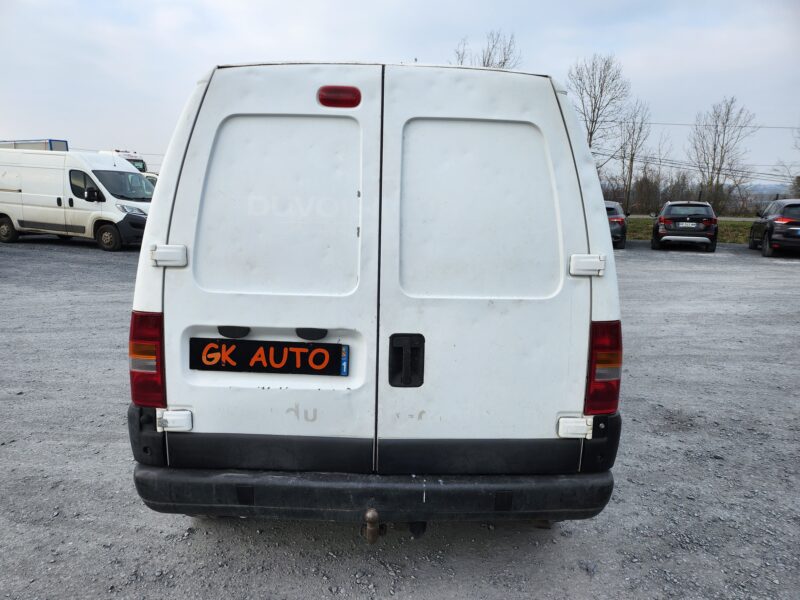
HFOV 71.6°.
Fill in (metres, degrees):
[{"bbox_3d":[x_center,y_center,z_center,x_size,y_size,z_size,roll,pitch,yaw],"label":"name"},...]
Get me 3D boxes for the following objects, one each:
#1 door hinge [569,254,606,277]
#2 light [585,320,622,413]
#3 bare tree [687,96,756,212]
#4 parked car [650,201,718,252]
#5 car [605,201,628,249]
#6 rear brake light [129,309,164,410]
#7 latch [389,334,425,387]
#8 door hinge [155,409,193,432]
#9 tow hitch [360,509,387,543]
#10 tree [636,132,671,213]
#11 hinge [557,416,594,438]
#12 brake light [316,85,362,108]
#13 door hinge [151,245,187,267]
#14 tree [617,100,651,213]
[{"bbox_3d":[0.633,-0.117,1.873,0.122,0.071,0.038,1,8,-1],"label":"door hinge"},{"bbox_3d":[0.726,0.239,1.980,0.155,0.330,0.150,1,8,-1],"label":"light"},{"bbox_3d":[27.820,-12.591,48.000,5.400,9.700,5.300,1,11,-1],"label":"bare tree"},{"bbox_3d":[10.022,-2.716,19.653,1.800,1.540,4.450,6,11,22],"label":"parked car"},{"bbox_3d":[7.253,-2.831,20.012,1.820,1.520,4.400,6,11,22],"label":"car"},{"bbox_3d":[-0.894,0.211,1.966,0.125,0.330,0.090,1,9,-1],"label":"rear brake light"},{"bbox_3d":[0.023,0.207,1.901,0.120,0.182,0.040,1,9,-1],"label":"latch"},{"bbox_3d":[-0.764,0.408,1.875,0.120,0.073,0.032,1,9,-1],"label":"door hinge"},{"bbox_3d":[-0.089,0.756,1.860,0.082,0.125,0.130,1,11,-1],"label":"tow hitch"},{"bbox_3d":[21.936,-11.033,48.000,2.650,6.800,2.600,1,11,-1],"label":"tree"},{"bbox_3d":[0.602,0.438,1.900,0.118,0.070,0.032,1,9,-1],"label":"hinge"},{"bbox_3d":[-0.201,-0.669,1.824,0.145,0.073,0.035,1,4,-1],"label":"brake light"},{"bbox_3d":[-0.764,-0.146,1.835,0.118,0.070,0.032,1,6,-1],"label":"door hinge"},{"bbox_3d":[24.468,-14.938,58.151,3.570,11.370,3.570,1,11,-1],"label":"tree"}]

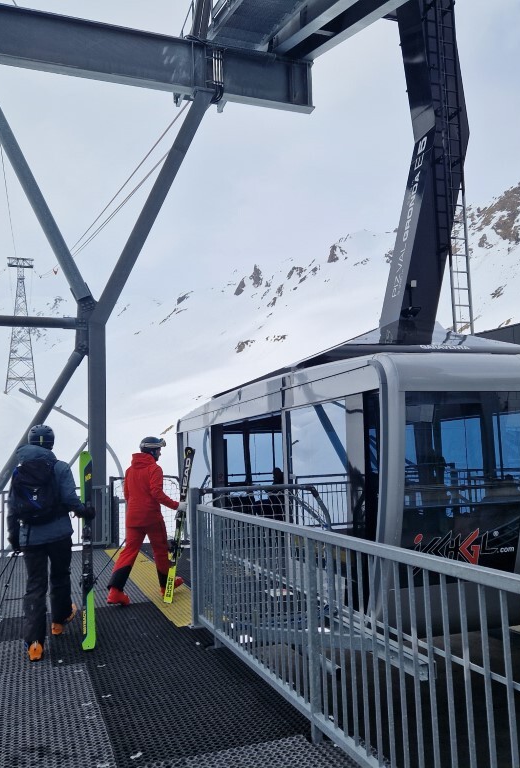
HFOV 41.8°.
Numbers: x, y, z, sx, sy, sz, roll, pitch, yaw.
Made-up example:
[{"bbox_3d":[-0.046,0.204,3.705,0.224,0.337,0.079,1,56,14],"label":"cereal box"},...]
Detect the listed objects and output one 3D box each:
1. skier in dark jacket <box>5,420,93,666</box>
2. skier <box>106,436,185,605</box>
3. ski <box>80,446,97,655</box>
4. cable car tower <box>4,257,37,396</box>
[{"bbox_3d":[-1.797,1.311,5.835,0.660,1.850,0.720,-2,-6,-3],"label":"skier in dark jacket"},{"bbox_3d":[-1.323,1.517,7.778,0.830,1.820,0.570,1,-7,-28],"label":"skier"},{"bbox_3d":[-1.425,1.387,5.636,0.110,1.640,0.120,-1,-6,-8],"label":"ski"},{"bbox_3d":[-122.942,-29.064,350.000,15.300,70.500,14.000,0,-6,-19],"label":"cable car tower"}]

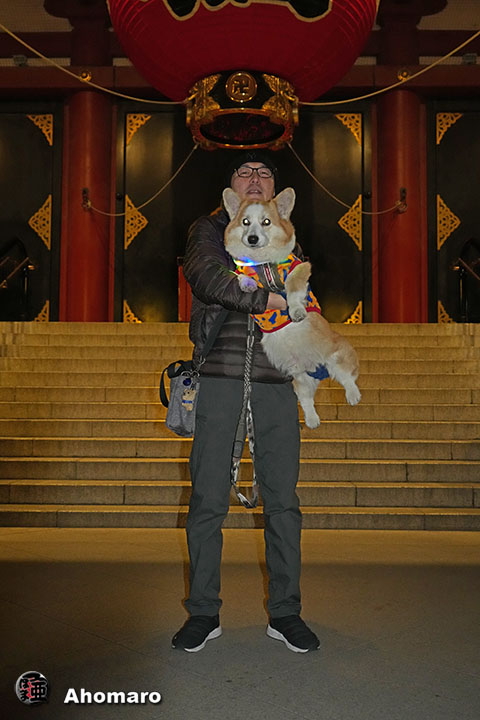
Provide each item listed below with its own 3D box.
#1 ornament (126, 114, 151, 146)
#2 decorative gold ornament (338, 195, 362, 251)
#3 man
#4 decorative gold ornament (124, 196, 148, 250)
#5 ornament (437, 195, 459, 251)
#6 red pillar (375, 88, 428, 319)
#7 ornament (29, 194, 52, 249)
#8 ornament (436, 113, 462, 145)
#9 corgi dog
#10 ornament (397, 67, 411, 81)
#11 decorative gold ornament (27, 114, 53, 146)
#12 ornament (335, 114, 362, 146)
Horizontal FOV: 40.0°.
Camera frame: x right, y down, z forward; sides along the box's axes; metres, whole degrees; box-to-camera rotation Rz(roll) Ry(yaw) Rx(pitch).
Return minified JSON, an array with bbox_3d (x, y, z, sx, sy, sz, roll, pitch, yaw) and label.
[{"bbox_3d":[-1.615,-3.674,10.537,0.396,0.516,0.030,0,-3,1],"label":"ornament"},{"bbox_3d":[1.740,-2.162,10.399,0.376,0.905,0.030,0,-3,1],"label":"decorative gold ornament"},{"bbox_3d":[0.026,0.106,2.358,0.530,1.786,0.460,0,-3,1],"label":"man"},{"bbox_3d":[-1.636,-2.178,10.459,0.385,0.903,0.030,0,-3,1],"label":"decorative gold ornament"},{"bbox_3d":[3.286,-2.156,10.371,0.378,0.902,0.030,0,-3,1],"label":"ornament"},{"bbox_3d":[2.509,-2.174,10.286,0.700,3.928,0.700,0,-3,1],"label":"red pillar"},{"bbox_3d":[-3.170,-2.182,10.486,0.384,0.909,0.030,0,-3,1],"label":"ornament"},{"bbox_3d":[3.321,-3.659,10.449,0.417,0.512,0.030,0,-3,1],"label":"ornament"},{"bbox_3d":[0.167,-0.172,2.139,0.442,0.771,0.360,0,-3,1],"label":"corgi dog"},{"bbox_3d":[2.485,-4.337,9.999,0.211,0.210,0.120,0,-3,1],"label":"ornament"},{"bbox_3d":[-3.204,-3.680,10.566,0.431,0.521,0.030,0,-3,1],"label":"decorative gold ornament"},{"bbox_3d":[1.730,-3.658,10.477,0.426,0.512,0.030,0,-3,1],"label":"ornament"}]

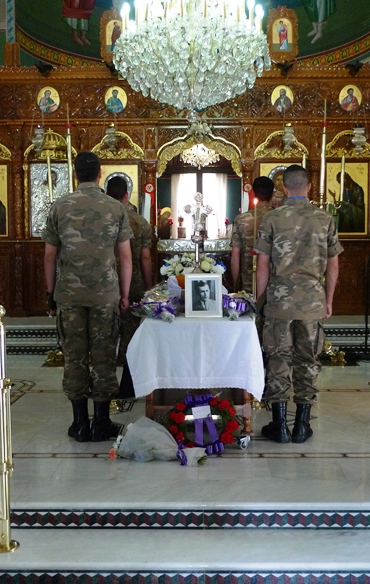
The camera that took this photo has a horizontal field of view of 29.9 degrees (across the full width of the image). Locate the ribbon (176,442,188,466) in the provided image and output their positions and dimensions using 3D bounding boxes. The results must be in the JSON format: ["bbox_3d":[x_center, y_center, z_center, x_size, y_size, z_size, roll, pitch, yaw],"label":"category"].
[{"bbox_3d":[-0.015,0.898,3.892,0.070,0.125,0.100,0,4,1],"label":"ribbon"}]

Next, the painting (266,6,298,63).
[{"bbox_3d":[1.226,-3.222,8.654,0.387,0.697,0.060,0,4,1],"label":"painting"}]

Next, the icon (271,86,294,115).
[{"bbox_3d":[1.224,-2.413,8.658,0.281,0.339,0.030,0,4,1],"label":"icon"}]

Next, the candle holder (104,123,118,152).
[{"bbox_3d":[-0.889,-1.865,8.391,0.164,0.329,0.160,0,4,1],"label":"candle holder"}]

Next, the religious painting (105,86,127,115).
[{"bbox_3d":[-0.864,-2.414,8.692,0.283,0.336,0.030,0,4,1],"label":"religious painting"}]

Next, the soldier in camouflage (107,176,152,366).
[{"bbox_3d":[-0.542,-0.029,5.628,0.540,1.779,0.320,0,4,1],"label":"soldier in camouflage"}]

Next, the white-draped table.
[{"bbox_3d":[0.054,0.529,4.699,0.860,0.790,1.150,0,4,1],"label":"white-draped table"}]

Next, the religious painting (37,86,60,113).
[{"bbox_3d":[-1.745,-2.463,8.886,0.296,0.347,0.050,0,4,1],"label":"religious painting"}]

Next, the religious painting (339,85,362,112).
[{"bbox_3d":[2.076,-2.421,8.644,0.289,0.326,0.030,0,4,1],"label":"religious painting"}]

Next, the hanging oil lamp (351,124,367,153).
[{"bbox_3d":[2.068,-1.815,8.213,0.181,0.337,0.180,0,4,1],"label":"hanging oil lamp"}]

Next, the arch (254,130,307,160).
[{"bbox_3d":[1.233,-1.885,8.885,0.680,0.374,0.100,0,4,1],"label":"arch"}]

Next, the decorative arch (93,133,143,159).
[{"bbox_3d":[-0.860,-1.879,8.915,0.678,0.363,0.100,0,4,1],"label":"decorative arch"}]

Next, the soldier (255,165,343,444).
[{"bbox_3d":[0.716,0.066,4.354,0.550,1.713,0.350,0,4,1],"label":"soldier"}]

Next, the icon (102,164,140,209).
[{"bbox_3d":[-0.860,-1.174,8.875,0.527,0.892,0.040,0,4,1],"label":"icon"}]

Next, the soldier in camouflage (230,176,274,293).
[{"bbox_3d":[0.644,-0.032,5.607,0.540,1.779,0.320,0,4,1],"label":"soldier in camouflage"}]

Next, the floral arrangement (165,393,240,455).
[{"bbox_3d":[0.104,0.790,4.163,0.440,0.355,0.120,0,-10,1],"label":"floral arrangement"}]

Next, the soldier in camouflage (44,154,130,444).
[{"bbox_3d":[-0.616,0.025,4.397,0.565,1.802,0.350,0,4,1],"label":"soldier in camouflage"}]

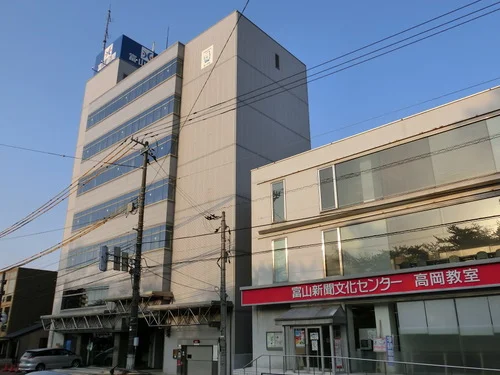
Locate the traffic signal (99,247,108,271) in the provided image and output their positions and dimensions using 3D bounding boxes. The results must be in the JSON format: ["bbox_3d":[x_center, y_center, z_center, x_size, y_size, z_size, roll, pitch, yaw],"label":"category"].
[{"bbox_3d":[-7.758,3.796,22.243,0.380,1.270,0.220,-11,-23,26],"label":"traffic signal"}]

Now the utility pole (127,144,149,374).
[{"bbox_3d":[-6.435,3.349,24.510,0.380,13.500,0.380,-18,-26,38],"label":"utility pole"}]

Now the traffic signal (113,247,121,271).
[{"bbox_3d":[-7.278,3.933,23.008,0.200,1.220,0.360,-17,-26,38],"label":"traffic signal"}]

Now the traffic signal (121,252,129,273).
[{"bbox_3d":[-6.961,4.180,23.439,0.200,1.080,0.340,-17,-26,38],"label":"traffic signal"}]

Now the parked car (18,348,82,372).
[{"bbox_3d":[-15.237,13.321,32.420,1.790,1.630,4.720,-12,-23,28],"label":"parked car"}]

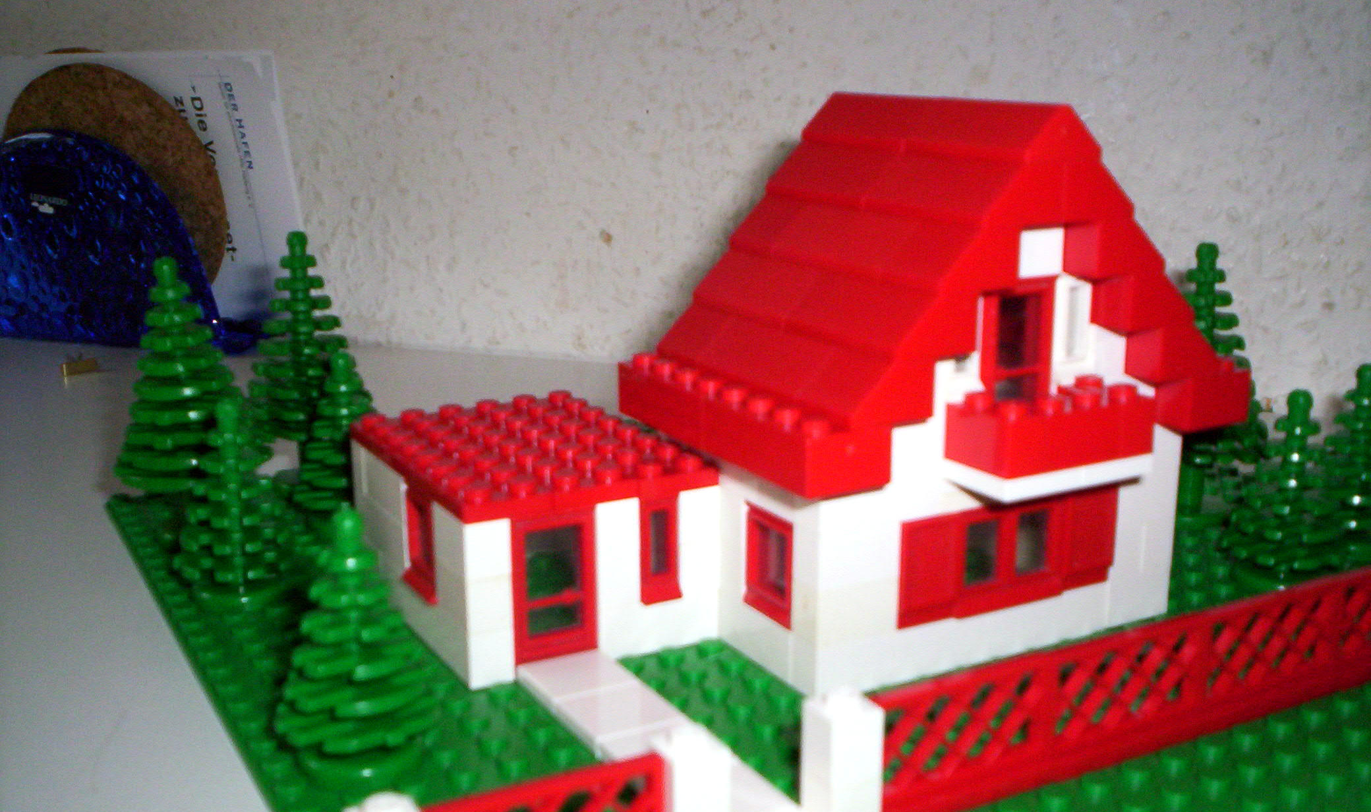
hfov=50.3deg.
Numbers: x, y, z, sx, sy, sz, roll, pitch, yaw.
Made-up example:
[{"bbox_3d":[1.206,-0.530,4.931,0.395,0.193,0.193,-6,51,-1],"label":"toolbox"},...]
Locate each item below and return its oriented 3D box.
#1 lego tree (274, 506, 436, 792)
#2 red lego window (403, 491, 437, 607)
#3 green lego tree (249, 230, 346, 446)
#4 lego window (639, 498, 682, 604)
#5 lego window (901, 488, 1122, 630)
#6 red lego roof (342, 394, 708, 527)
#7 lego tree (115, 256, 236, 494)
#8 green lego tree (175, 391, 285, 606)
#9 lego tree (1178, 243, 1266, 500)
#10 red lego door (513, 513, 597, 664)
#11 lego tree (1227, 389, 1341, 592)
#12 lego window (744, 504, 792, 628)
[{"bbox_3d":[-0.048,0.033,0.214,0.023,0.040,0.023,-7,15,-28],"label":"lego tree"},{"bbox_3d":[-0.045,0.024,0.262,0.009,0.019,0.016,-8,15,-28],"label":"red lego window"},{"bbox_3d":[-0.091,-0.011,0.349,0.030,0.064,0.030,-7,15,-28],"label":"green lego tree"},{"bbox_3d":[-0.006,0.025,0.259,0.008,0.019,0.009,-8,15,-28],"label":"lego window"},{"bbox_3d":[0.056,0.025,0.256,0.048,0.019,0.008,-8,15,-28],"label":"lego window"},{"bbox_3d":[-0.030,0.008,0.274,0.048,0.005,0.064,-7,15,-28],"label":"red lego roof"},{"bbox_3d":[-0.110,-0.002,0.316,0.030,0.064,0.030,-7,15,-28],"label":"lego tree"},{"bbox_3d":[-0.088,0.018,0.283,0.021,0.040,0.021,-8,15,-28],"label":"green lego tree"},{"bbox_3d":[0.112,-0.004,0.322,0.030,0.064,0.030,-7,15,-28],"label":"lego tree"},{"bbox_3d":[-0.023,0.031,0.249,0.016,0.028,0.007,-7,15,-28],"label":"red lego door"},{"bbox_3d":[0.118,0.017,0.286,0.023,0.040,0.023,-7,15,-28],"label":"lego tree"},{"bbox_3d":[0.016,0.027,0.250,0.009,0.019,0.016,-8,15,-28],"label":"lego window"}]

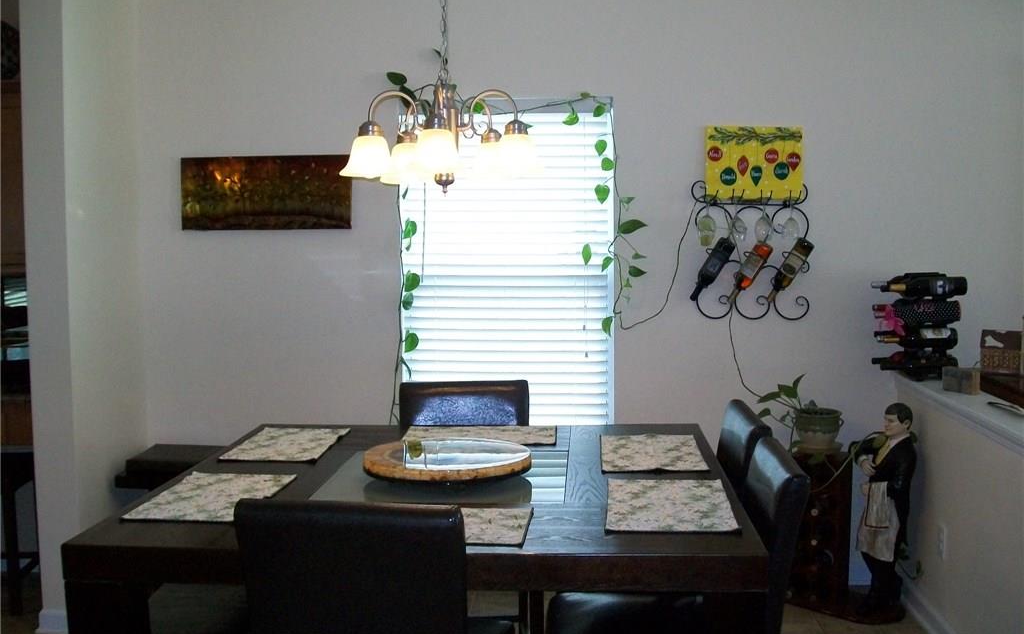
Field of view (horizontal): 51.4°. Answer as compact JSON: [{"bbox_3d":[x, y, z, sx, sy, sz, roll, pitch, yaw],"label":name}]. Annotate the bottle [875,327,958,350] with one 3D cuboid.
[{"bbox_3d":[1.567,0.086,4.138,0.303,0.076,0.076,0,5,4],"label":"bottle"}]

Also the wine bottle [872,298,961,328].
[{"bbox_3d":[1.564,-0.019,4.130,0.318,0.082,0.082,0,5,4],"label":"wine bottle"}]

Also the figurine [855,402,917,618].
[{"bbox_3d":[1.472,0.753,4.229,0.210,0.840,0.235,-3,5,-33],"label":"figurine"}]

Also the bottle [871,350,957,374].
[{"bbox_3d":[1.570,0.183,4.146,0.296,0.076,0.076,0,5,4],"label":"bottle"}]

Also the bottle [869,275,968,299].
[{"bbox_3d":[1.580,-0.118,4.121,0.325,0.077,0.077,0,5,4],"label":"bottle"}]

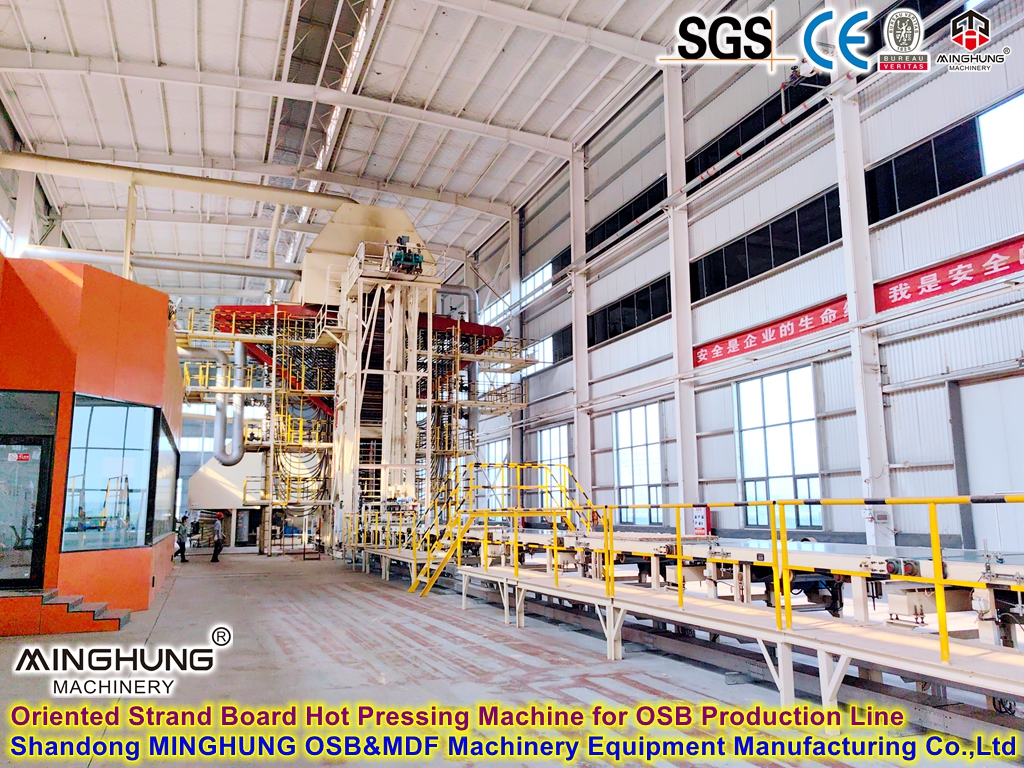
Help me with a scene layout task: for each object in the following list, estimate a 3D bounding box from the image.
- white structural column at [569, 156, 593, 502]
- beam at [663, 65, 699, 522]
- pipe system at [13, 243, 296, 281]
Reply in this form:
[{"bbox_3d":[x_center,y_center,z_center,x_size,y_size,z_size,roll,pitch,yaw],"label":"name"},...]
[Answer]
[{"bbox_3d":[2.969,-1.598,34.295,0.560,17.440,0.270,3,-10,-21],"label":"white structural column"},{"bbox_3d":[6.107,-2.997,28.565,0.620,18.330,0.330,3,-10,-21],"label":"beam"},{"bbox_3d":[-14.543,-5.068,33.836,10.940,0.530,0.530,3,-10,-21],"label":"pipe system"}]

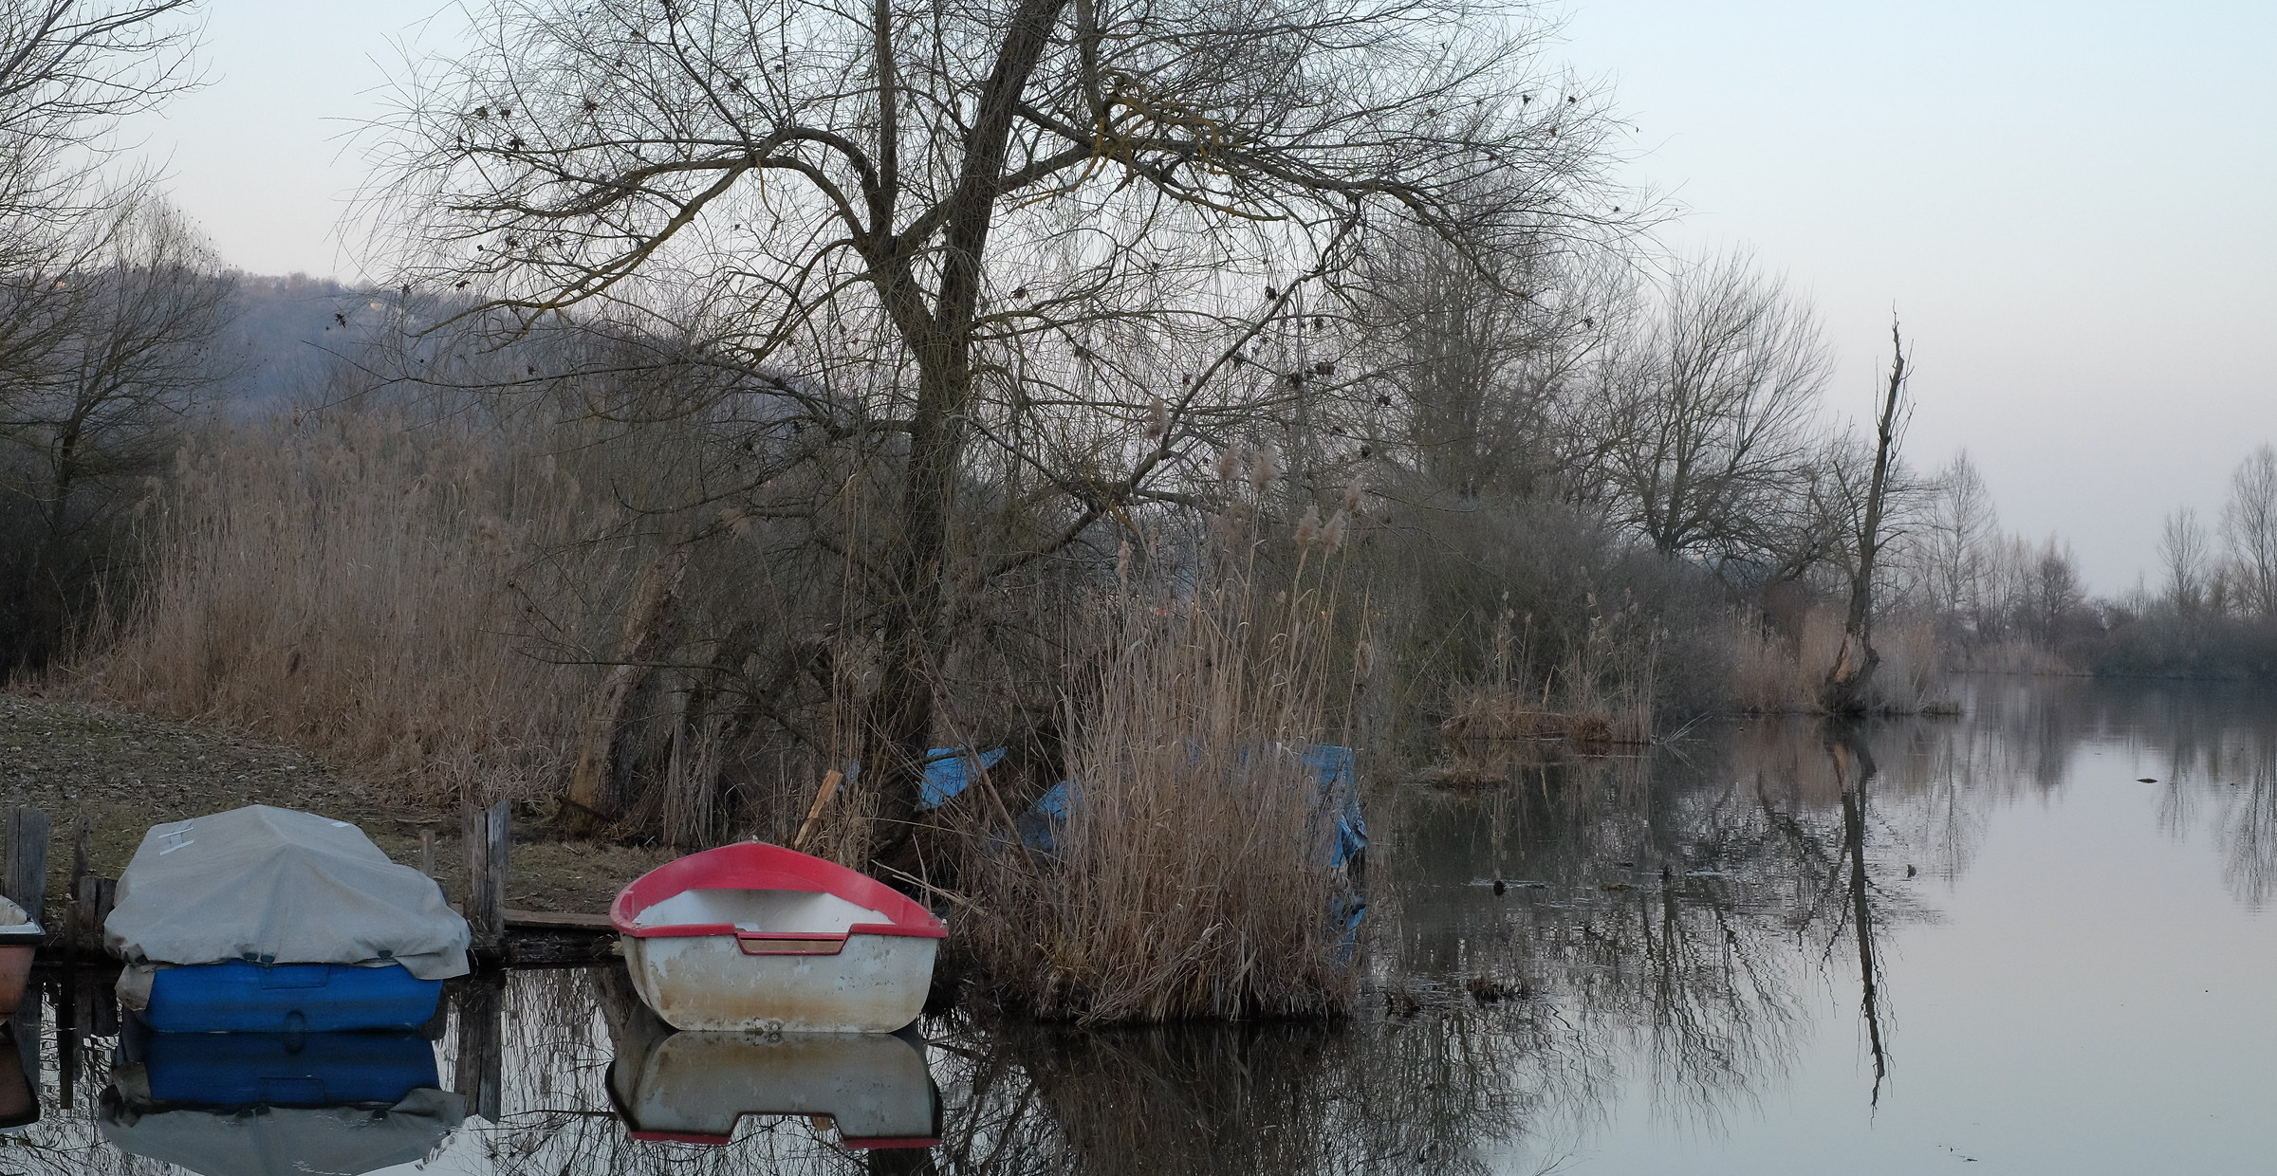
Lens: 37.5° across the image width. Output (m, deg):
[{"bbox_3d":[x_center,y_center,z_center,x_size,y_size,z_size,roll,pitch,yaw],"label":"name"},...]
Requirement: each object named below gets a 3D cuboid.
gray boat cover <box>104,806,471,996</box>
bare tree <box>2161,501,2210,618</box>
[{"bbox_3d":[-3.825,1.347,15.188,1.500,0.630,3.200,2,-1,-15],"label":"gray boat cover"},{"bbox_3d":[57.731,-0.015,185.020,3.000,8.903,3.000,2,0,0],"label":"bare tree"}]

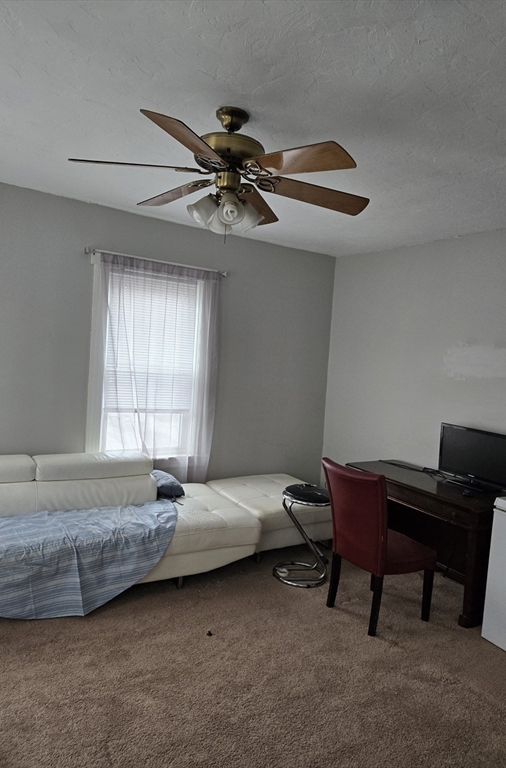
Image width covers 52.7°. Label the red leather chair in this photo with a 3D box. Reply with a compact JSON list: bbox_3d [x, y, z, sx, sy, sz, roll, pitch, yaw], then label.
[{"bbox_3d":[0.834,1.017,3.327,0.555,0.975,0.475,1,4,-35],"label":"red leather chair"}]

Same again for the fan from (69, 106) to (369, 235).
[{"bbox_3d":[-0.114,-0.973,2.328,1.250,0.510,1.330,5,4,17],"label":"fan"}]

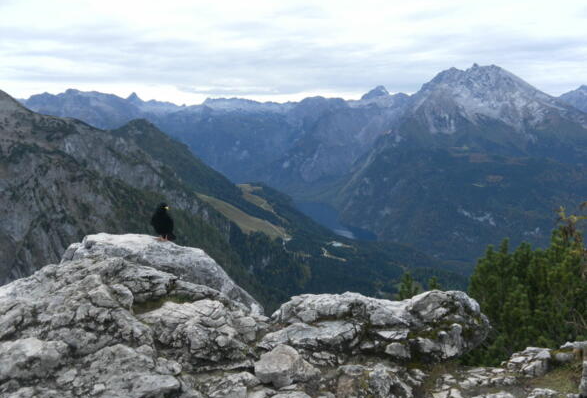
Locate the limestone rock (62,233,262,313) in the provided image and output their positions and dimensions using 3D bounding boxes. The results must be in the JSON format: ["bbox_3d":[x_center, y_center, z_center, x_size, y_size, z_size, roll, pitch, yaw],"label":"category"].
[{"bbox_3d":[-0.909,0.524,4.120,1.320,0.520,0.750,0,8,0],"label":"limestone rock"}]

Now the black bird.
[{"bbox_3d":[-0.890,0.158,4.080,0.150,0.265,0.220,5,9,30],"label":"black bird"}]

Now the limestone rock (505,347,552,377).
[{"bbox_3d":[1.604,1.119,4.050,0.290,0.150,0.230,0,8,0],"label":"limestone rock"}]

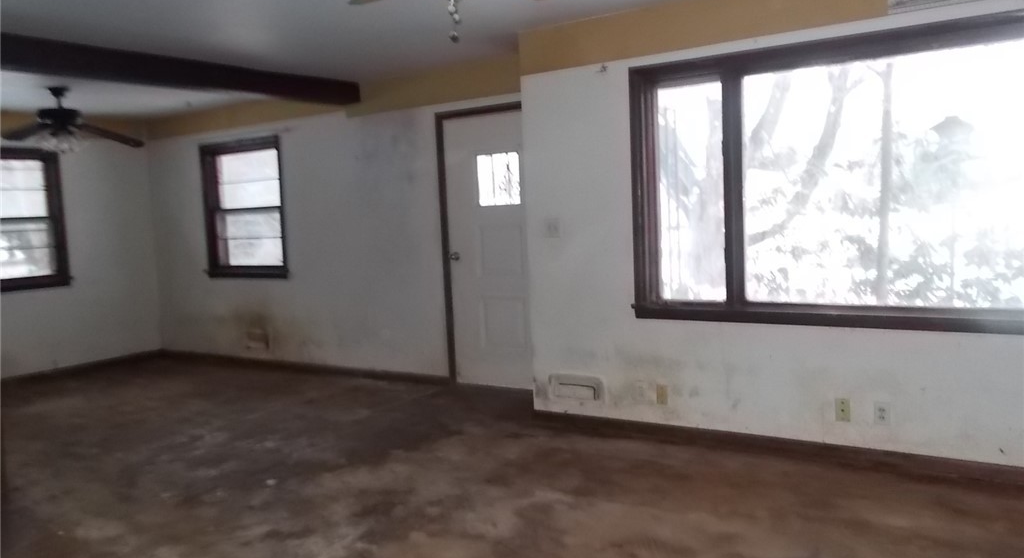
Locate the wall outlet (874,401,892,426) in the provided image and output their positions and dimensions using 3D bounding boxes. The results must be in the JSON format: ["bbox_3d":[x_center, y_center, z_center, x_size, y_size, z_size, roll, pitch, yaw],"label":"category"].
[{"bbox_3d":[1.814,0.657,3.760,0.074,0.116,0.012,1,7,33],"label":"wall outlet"}]

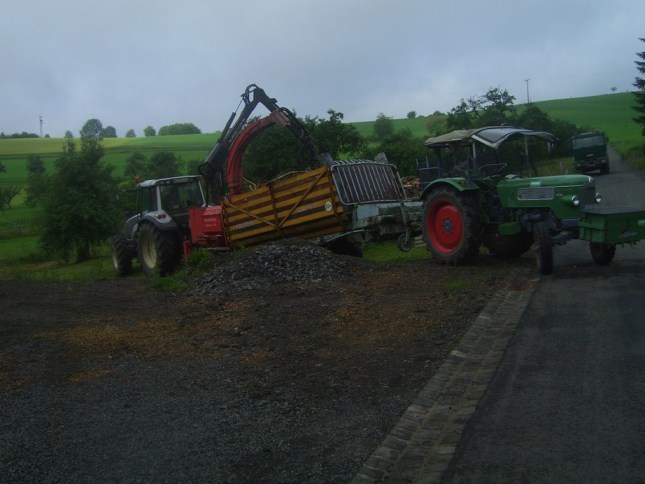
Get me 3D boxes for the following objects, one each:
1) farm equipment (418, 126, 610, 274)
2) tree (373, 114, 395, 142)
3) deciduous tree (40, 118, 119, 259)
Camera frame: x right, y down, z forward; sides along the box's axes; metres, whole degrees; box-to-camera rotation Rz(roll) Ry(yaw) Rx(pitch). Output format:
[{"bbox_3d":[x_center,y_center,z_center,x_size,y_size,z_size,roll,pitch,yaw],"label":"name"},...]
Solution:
[{"bbox_3d":[3.480,-0.810,12.550,1.750,2.450,3.500,-6,5,-31],"label":"farm equipment"},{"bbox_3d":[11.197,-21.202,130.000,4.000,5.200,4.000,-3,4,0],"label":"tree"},{"bbox_3d":[-9.436,-2.000,27.500,3.200,5.600,3.200,-3,4,0],"label":"deciduous tree"}]

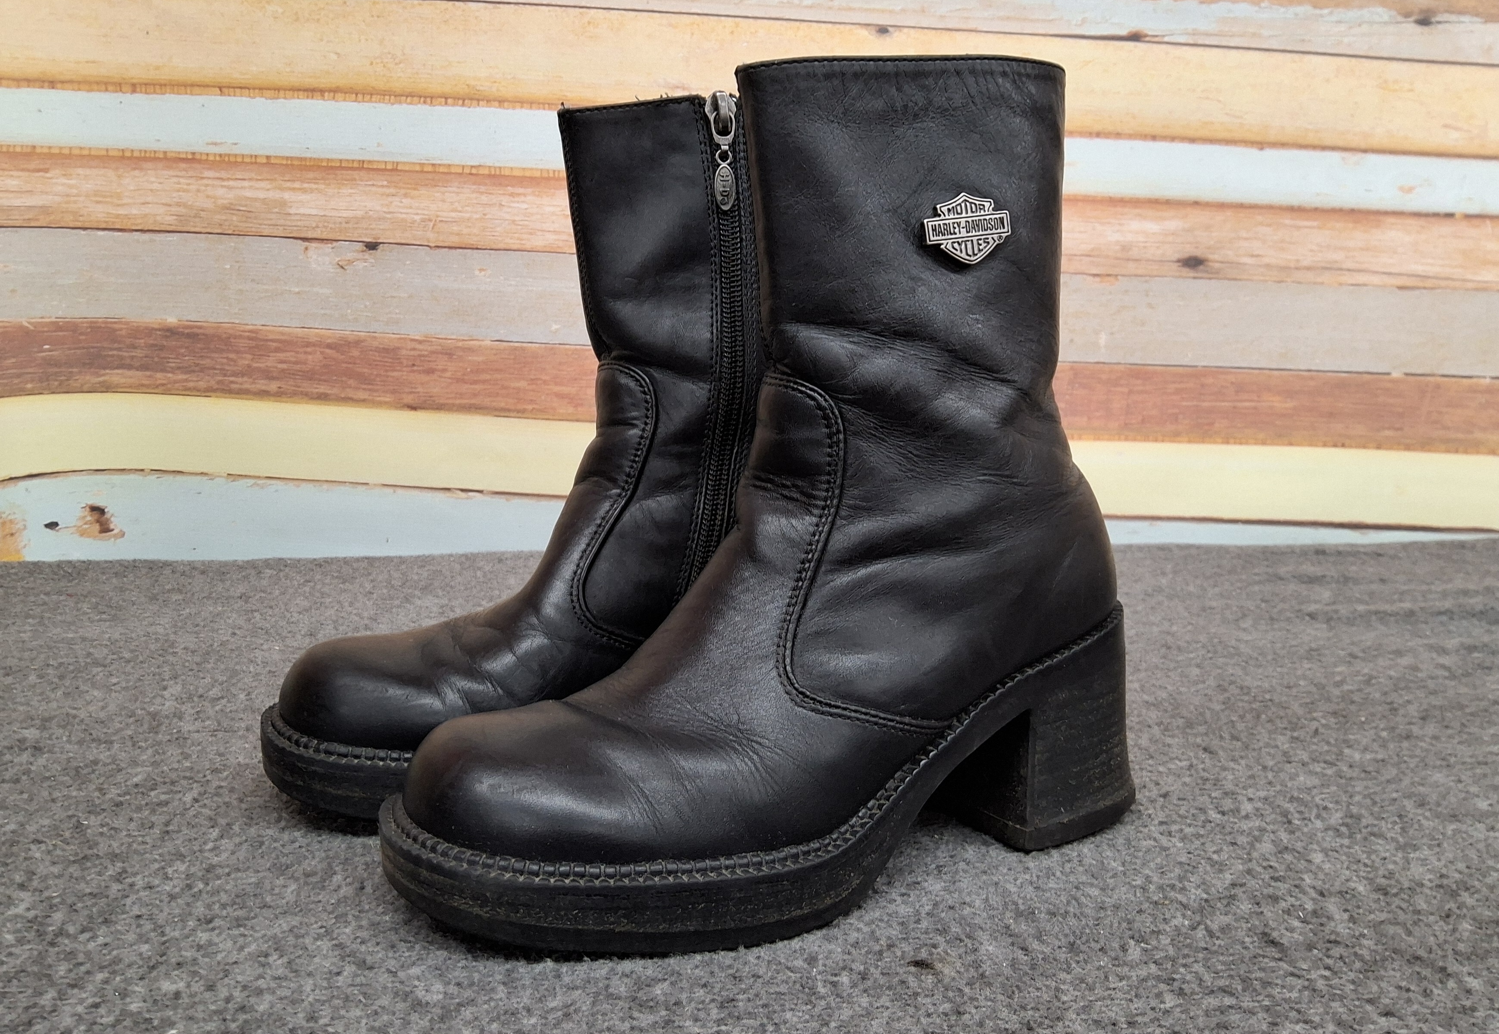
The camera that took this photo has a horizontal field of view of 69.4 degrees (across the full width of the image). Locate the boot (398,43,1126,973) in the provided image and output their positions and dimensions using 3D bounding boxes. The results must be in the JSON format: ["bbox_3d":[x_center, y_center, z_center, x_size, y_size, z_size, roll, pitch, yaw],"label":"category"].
[{"bbox_3d":[0.015,-0.015,0.342,0.260,0.254,0.099,-4,11,-20],"label":"boot"}]

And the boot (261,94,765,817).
[{"bbox_3d":[-0.053,-0.029,0.419,0.260,0.254,0.099,-3,11,-17],"label":"boot"}]

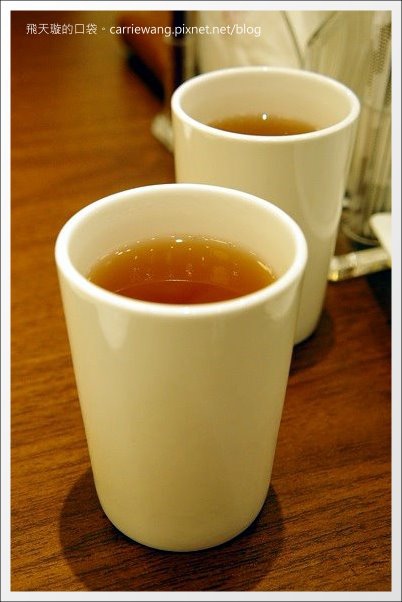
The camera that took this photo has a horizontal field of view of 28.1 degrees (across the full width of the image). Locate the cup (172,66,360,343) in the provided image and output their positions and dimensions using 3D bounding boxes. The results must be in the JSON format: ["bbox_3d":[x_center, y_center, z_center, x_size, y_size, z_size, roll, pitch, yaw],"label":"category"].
[{"bbox_3d":[0.025,-0.038,0.350,0.074,0.103,0.074,1,36,0],"label":"cup"}]

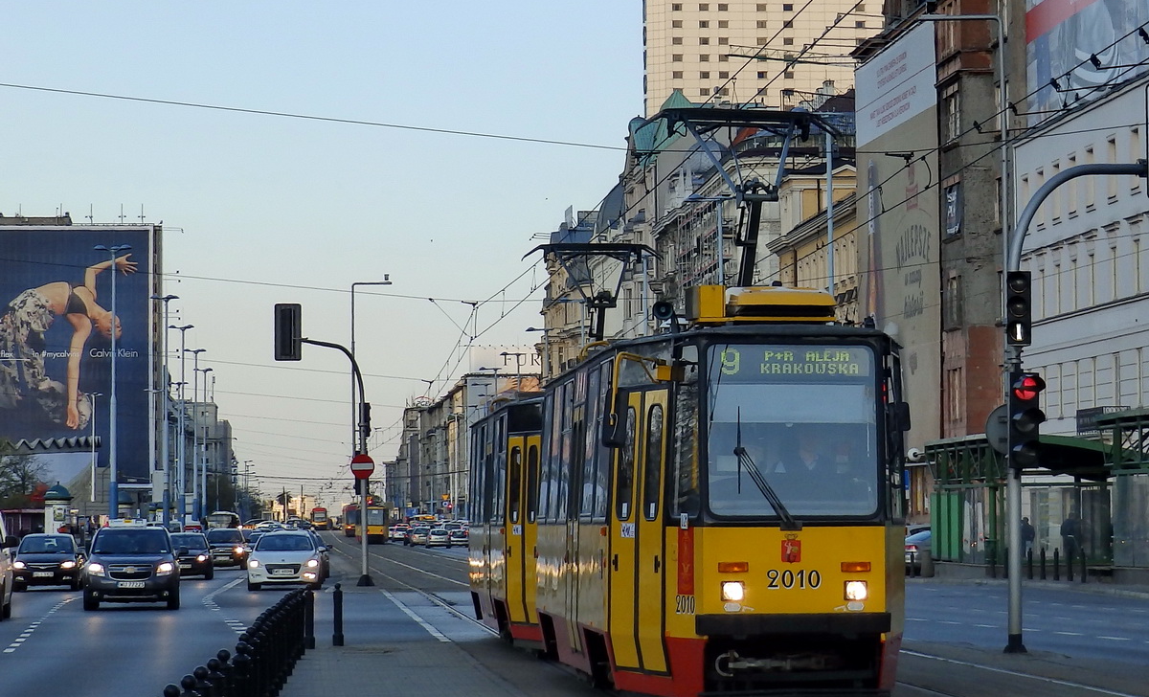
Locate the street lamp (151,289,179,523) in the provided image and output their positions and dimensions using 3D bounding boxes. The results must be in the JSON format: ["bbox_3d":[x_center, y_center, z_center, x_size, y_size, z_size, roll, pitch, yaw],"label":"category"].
[{"bbox_3d":[-25.505,4.477,140.242,1.820,15.750,0.500,1,-4,-7],"label":"street lamp"}]

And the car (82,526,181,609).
[{"bbox_3d":[-8.776,4.387,45.063,1.840,1.640,4.650,0,-4,-10],"label":"car"}]

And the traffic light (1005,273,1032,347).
[{"bbox_3d":[4.997,-0.448,25.341,0.260,0.810,0.270,-1,-4,13],"label":"traffic light"}]

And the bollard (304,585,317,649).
[{"bbox_3d":[-3.160,3.216,27.072,0.130,0.775,0.130,0,-4,0],"label":"bollard"}]

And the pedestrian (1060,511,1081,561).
[{"bbox_3d":[15.467,5.927,70.565,0.520,1.700,0.360,0,-4,-4],"label":"pedestrian"}]

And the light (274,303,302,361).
[{"bbox_3d":[-7.488,-0.438,58.936,0.680,1.470,0.380,0,-4,-6],"label":"light"}]

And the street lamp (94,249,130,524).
[{"bbox_3d":[-23.473,2.514,114.324,1.870,15.750,0.550,1,-4,-7],"label":"street lamp"}]

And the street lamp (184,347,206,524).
[{"bbox_3d":[-31.260,7.932,185.866,1.850,15.750,0.500,1,-4,-7],"label":"street lamp"}]

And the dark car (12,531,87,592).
[{"bbox_3d":[-14.151,5.727,60.758,1.710,1.500,4.250,0,-4,-9],"label":"dark car"}]

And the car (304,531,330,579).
[{"bbox_3d":[-8.653,6.504,71.557,1.780,1.480,4.450,0,-4,-6],"label":"car"}]

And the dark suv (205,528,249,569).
[{"bbox_3d":[-13.558,7.736,87.561,1.800,1.600,4.500,0,-4,-7],"label":"dark suv"}]

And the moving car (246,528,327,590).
[{"bbox_3d":[-7.491,5.500,58.656,1.850,1.470,4.800,0,-4,-6],"label":"moving car"}]

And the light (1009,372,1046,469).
[{"bbox_3d":[5.188,0.827,25.827,0.320,1.090,0.370,0,-4,-7],"label":"light"}]

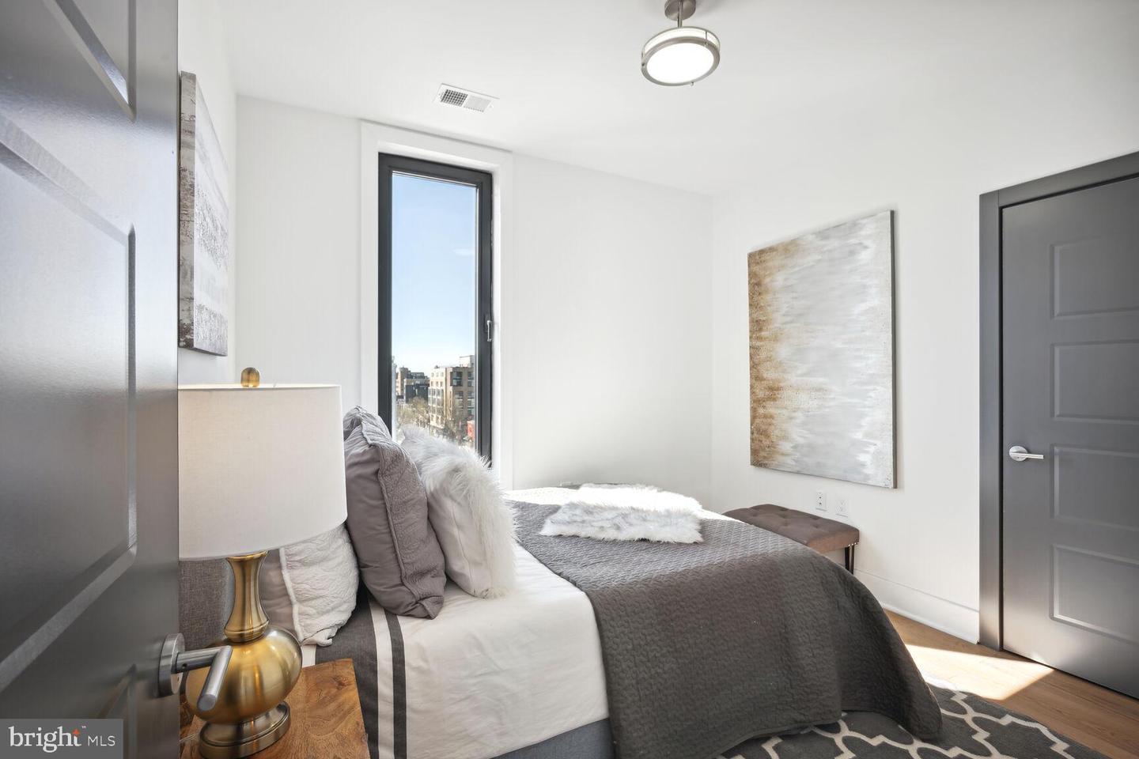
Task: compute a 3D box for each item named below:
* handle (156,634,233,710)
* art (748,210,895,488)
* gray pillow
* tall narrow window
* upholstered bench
[{"bbox_3d":[-0.424,0.332,0.535,0.065,0.070,0.135,0,0,-28],"label":"handle"},{"bbox_3d":[1.528,-0.154,2.979,0.037,1.510,0.930,0,0,-30],"label":"art"},{"bbox_3d":[-0.568,0.408,1.501,0.190,0.520,0.550,-16,7,-25],"label":"gray pillow"},{"bbox_3d":[-0.823,-0.300,2.954,0.708,2.040,0.080,0,0,-26],"label":"tall narrow window"},{"bbox_3d":[1.258,1.055,2.804,0.480,0.430,0.610,0,0,-30],"label":"upholstered bench"}]

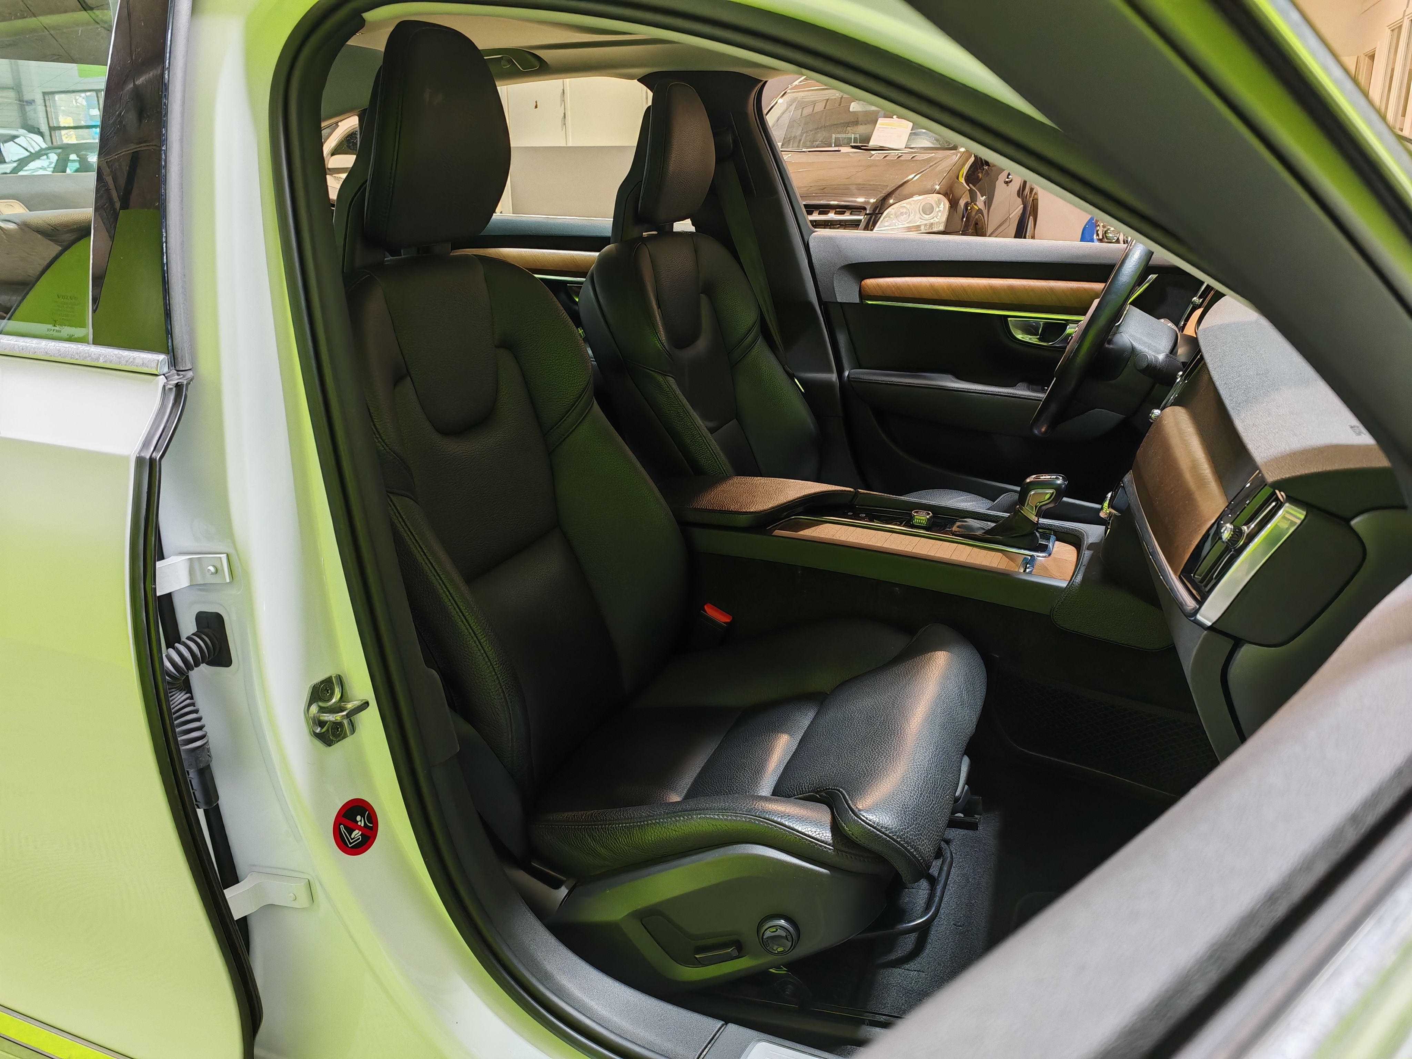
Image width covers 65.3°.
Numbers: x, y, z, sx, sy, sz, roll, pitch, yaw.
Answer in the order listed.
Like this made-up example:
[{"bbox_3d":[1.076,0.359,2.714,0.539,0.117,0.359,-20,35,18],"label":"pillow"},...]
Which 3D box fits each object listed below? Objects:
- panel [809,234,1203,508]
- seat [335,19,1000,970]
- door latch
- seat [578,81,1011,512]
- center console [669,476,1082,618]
[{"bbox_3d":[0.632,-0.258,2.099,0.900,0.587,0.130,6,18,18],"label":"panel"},{"bbox_3d":[-0.057,-0.070,1.188,0.720,0.910,0.530,6,18,18],"label":"seat"},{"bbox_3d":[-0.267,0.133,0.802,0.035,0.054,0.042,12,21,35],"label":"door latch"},{"bbox_3d":[0.176,-0.277,1.865,0.700,0.910,0.530,6,18,18],"label":"seat"},{"bbox_3d":[0.174,0.002,1.542,0.710,0.155,0.250,6,18,18],"label":"center console"}]

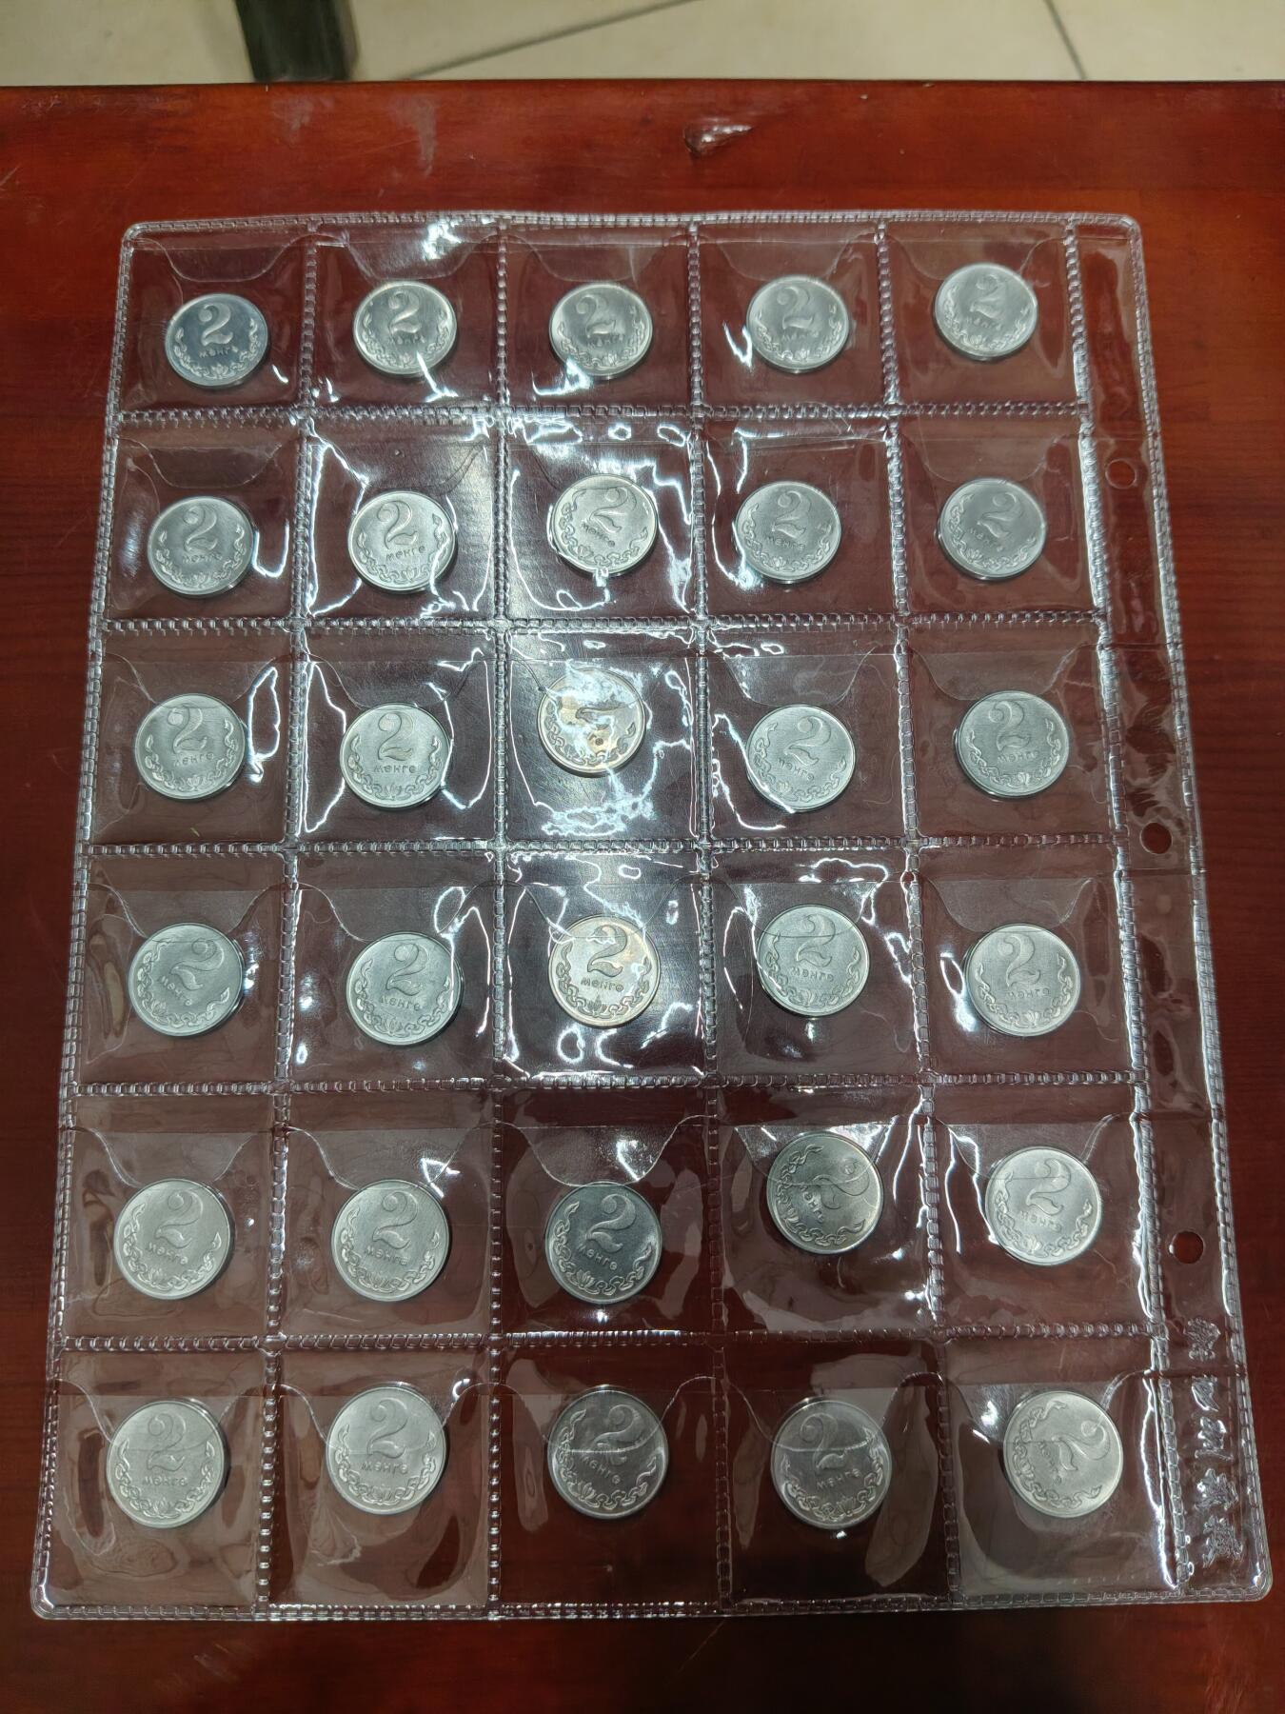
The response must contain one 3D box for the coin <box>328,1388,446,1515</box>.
[{"bbox_3d":[-0.042,0.097,0.210,0.020,0.002,0.020,0,80,0],"label":"coin"}]

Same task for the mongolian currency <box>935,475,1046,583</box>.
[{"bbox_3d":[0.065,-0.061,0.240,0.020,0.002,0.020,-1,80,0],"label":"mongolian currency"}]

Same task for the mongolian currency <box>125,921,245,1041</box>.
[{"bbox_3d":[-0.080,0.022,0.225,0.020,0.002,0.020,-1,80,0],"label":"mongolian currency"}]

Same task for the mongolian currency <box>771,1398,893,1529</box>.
[{"bbox_3d":[0.031,0.099,0.210,0.020,0.001,0.020,-1,80,0],"label":"mongolian currency"}]

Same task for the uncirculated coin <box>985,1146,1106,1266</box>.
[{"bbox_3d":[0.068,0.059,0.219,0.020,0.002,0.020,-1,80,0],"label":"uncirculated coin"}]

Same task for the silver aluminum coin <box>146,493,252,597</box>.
[{"bbox_3d":[-0.082,-0.057,0.237,0.020,0.002,0.020,0,80,0],"label":"silver aluminum coin"}]

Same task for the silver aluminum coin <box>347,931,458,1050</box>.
[{"bbox_3d":[-0.042,0.023,0.223,0.020,0.002,0.020,0,80,0],"label":"silver aluminum coin"}]

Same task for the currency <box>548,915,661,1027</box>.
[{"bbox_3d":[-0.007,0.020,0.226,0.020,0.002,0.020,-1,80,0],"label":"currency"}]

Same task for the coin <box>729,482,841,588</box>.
[{"bbox_3d":[0.027,-0.060,0.238,0.020,0.002,0.020,0,80,0],"label":"coin"}]

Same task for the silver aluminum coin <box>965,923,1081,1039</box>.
[{"bbox_3d":[0.066,0.021,0.223,0.020,0.001,0.020,-1,80,0],"label":"silver aluminum coin"}]

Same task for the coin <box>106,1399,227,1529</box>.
[{"bbox_3d":[-0.077,0.098,0.209,0.020,0.001,0.020,-1,80,0],"label":"coin"}]

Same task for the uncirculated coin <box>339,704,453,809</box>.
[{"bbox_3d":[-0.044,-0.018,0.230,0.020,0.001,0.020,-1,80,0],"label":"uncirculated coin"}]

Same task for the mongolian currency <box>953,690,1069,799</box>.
[{"bbox_3d":[0.066,-0.020,0.231,0.020,0.001,0.020,-1,80,0],"label":"mongolian currency"}]

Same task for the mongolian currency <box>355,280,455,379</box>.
[{"bbox_3d":[-0.045,-0.100,0.244,0.020,0.001,0.020,-1,80,0],"label":"mongolian currency"}]

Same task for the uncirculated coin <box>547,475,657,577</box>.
[{"bbox_3d":[-0.008,-0.061,0.239,0.020,0.002,0.020,0,80,0],"label":"uncirculated coin"}]

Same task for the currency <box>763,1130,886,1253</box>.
[{"bbox_3d":[0.031,0.057,0.220,0.020,0.002,0.020,-1,80,0],"label":"currency"}]

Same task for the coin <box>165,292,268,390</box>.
[{"bbox_3d":[-0.080,-0.098,0.244,0.020,0.001,0.020,-1,80,0],"label":"coin"}]

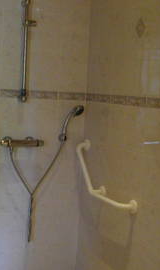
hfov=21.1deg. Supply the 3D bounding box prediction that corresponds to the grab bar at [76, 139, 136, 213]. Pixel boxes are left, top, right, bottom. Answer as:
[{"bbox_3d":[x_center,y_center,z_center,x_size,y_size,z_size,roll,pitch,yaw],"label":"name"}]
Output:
[{"bbox_3d":[0.153,0.243,2.668,0.090,0.345,0.635,0,7,-29],"label":"grab bar"}]

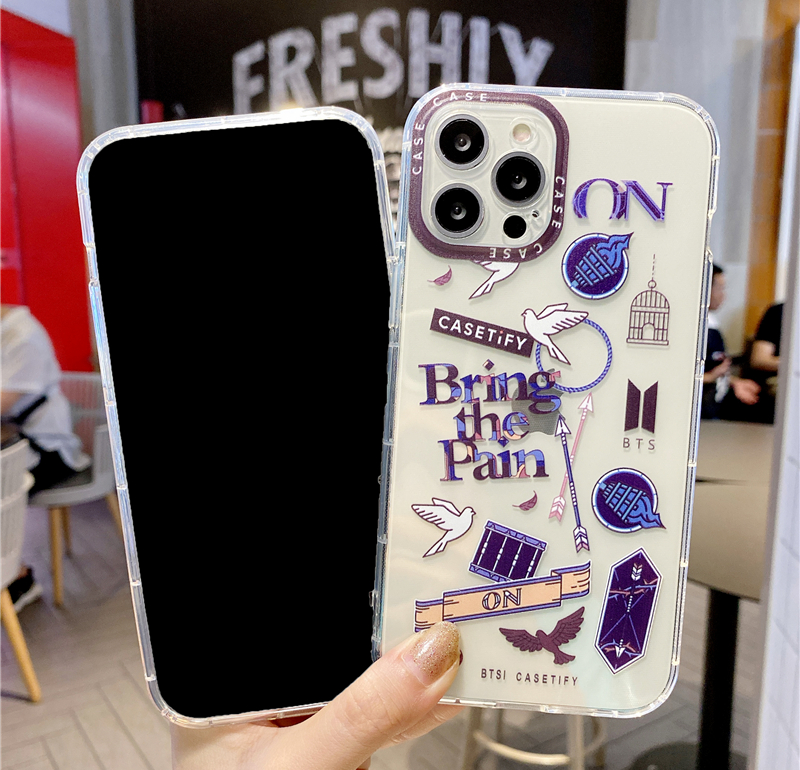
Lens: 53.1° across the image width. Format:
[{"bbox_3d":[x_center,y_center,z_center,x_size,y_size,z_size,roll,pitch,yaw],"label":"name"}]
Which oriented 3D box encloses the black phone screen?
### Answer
[{"bbox_3d":[-0.037,0.010,0.221,0.077,0.160,0.009,-7,2,-4],"label":"black phone screen"}]

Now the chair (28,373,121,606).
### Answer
[{"bbox_3d":[-1.335,0.375,3.180,0.550,0.790,0.550,5,10,28],"label":"chair"}]

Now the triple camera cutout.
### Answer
[{"bbox_3d":[0.023,-0.055,0.208,0.035,0.038,0.005,4,2,5],"label":"triple camera cutout"}]

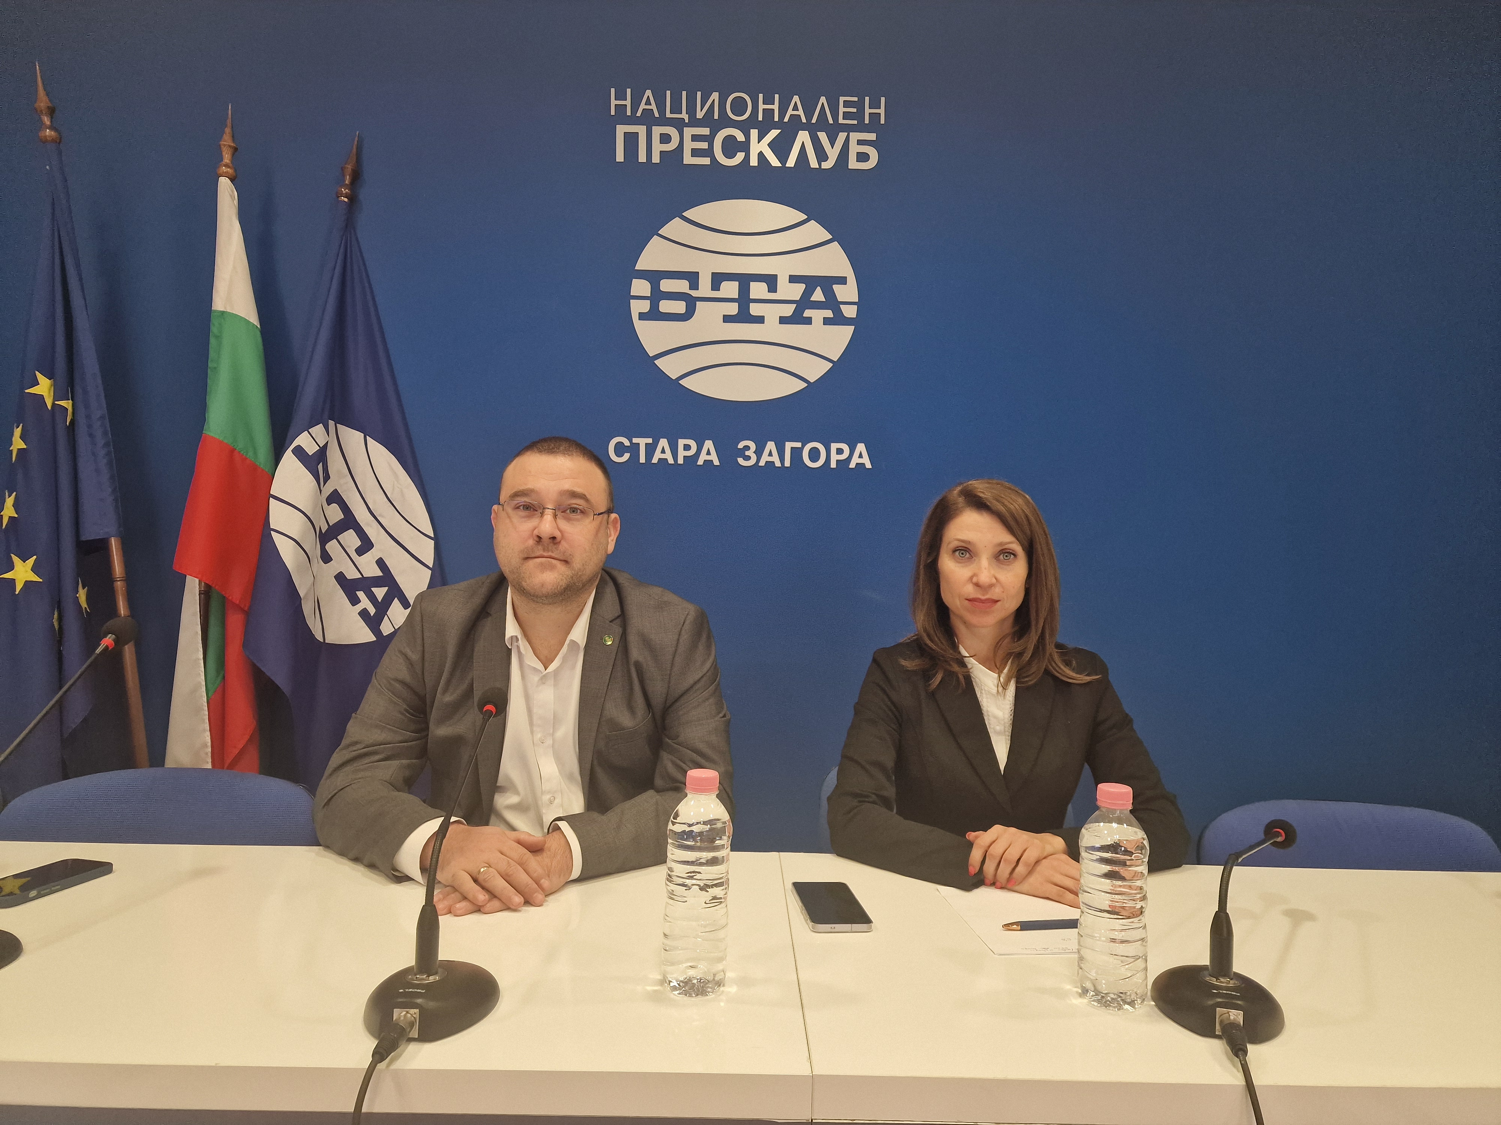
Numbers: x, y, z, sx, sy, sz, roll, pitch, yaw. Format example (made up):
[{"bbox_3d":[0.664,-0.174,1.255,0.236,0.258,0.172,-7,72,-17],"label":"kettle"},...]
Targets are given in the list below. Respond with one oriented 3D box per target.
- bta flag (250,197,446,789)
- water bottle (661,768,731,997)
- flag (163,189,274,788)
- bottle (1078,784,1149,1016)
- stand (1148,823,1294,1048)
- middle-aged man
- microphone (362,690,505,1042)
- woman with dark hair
[{"bbox_3d":[-0.950,-0.140,2.380,0.500,1.450,0.190,1,0,-11],"label":"bta flag"},{"bbox_3d":[-0.050,0.311,0.984,0.065,0.209,0.065,1,0,0],"label":"water bottle"},{"bbox_3d":[-1.200,-0.145,2.270,0.260,1.420,0.190,1,0,-11],"label":"flag"},{"bbox_3d":[0.355,0.322,0.975,0.065,0.208,0.065,1,0,0],"label":"bottle"},{"bbox_3d":[0.480,0.354,1.005,0.130,0.150,0.270,1,0,35],"label":"stand"},{"bbox_3d":[-0.323,0.486,1.460,0.600,1.330,0.680,1,0,-2],"label":"middle-aged man"},{"bbox_3d":[-0.290,0.273,0.975,0.125,0.280,0.240,1,0,3],"label":"microphone"},{"bbox_3d":[0.367,0.523,1.490,0.520,1.290,0.660,1,0,5],"label":"woman with dark hair"}]

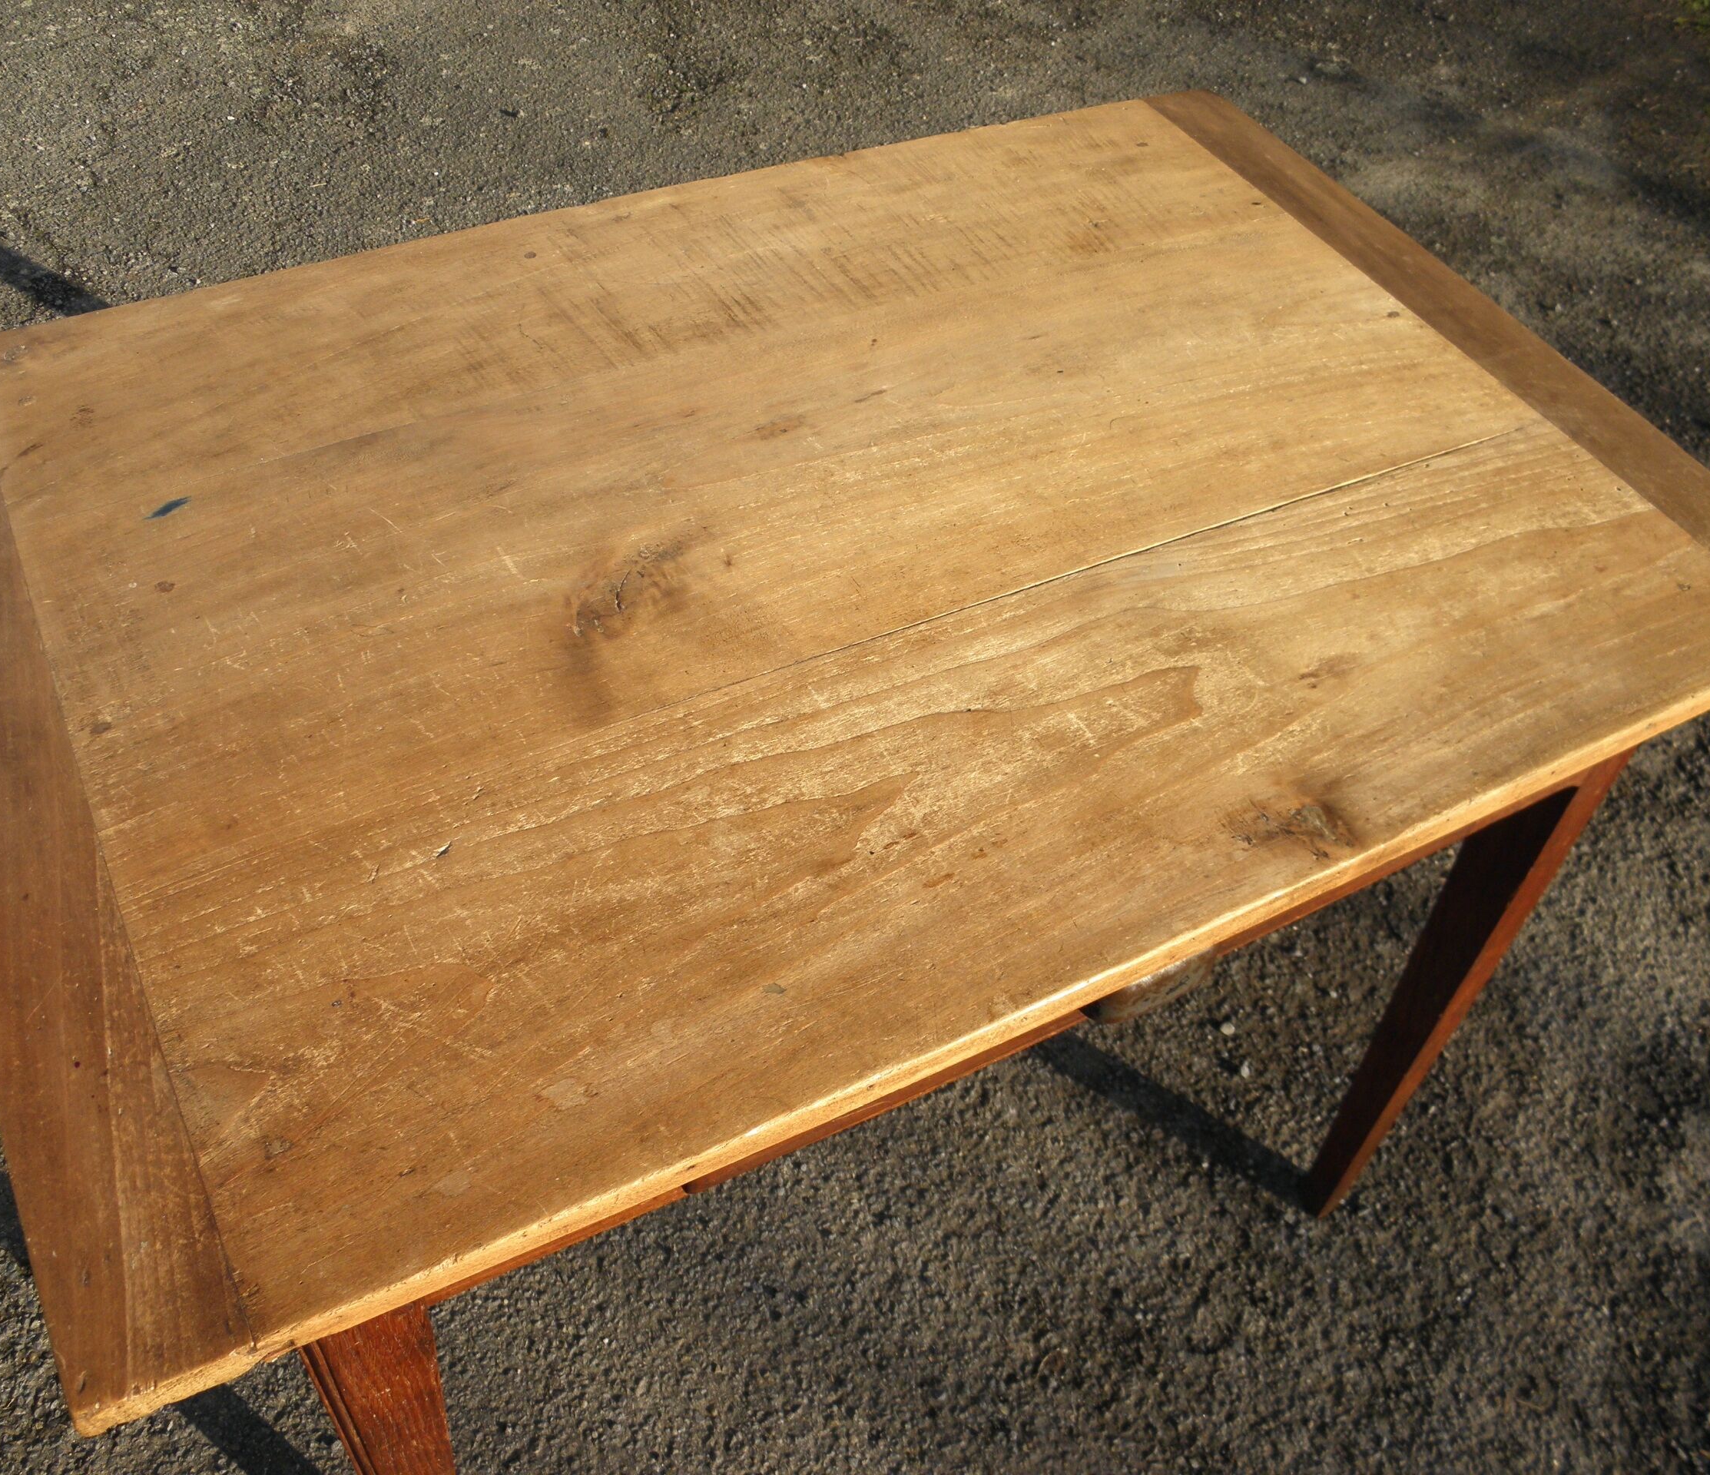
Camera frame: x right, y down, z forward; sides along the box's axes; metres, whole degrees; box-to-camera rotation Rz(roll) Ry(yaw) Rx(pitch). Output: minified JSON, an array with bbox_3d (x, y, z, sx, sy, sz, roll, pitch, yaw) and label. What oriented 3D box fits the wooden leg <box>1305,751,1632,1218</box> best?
[{"bbox_3d":[0.426,0.162,1.150,0.055,0.723,0.058,-20,53,-22],"label":"wooden leg"}]

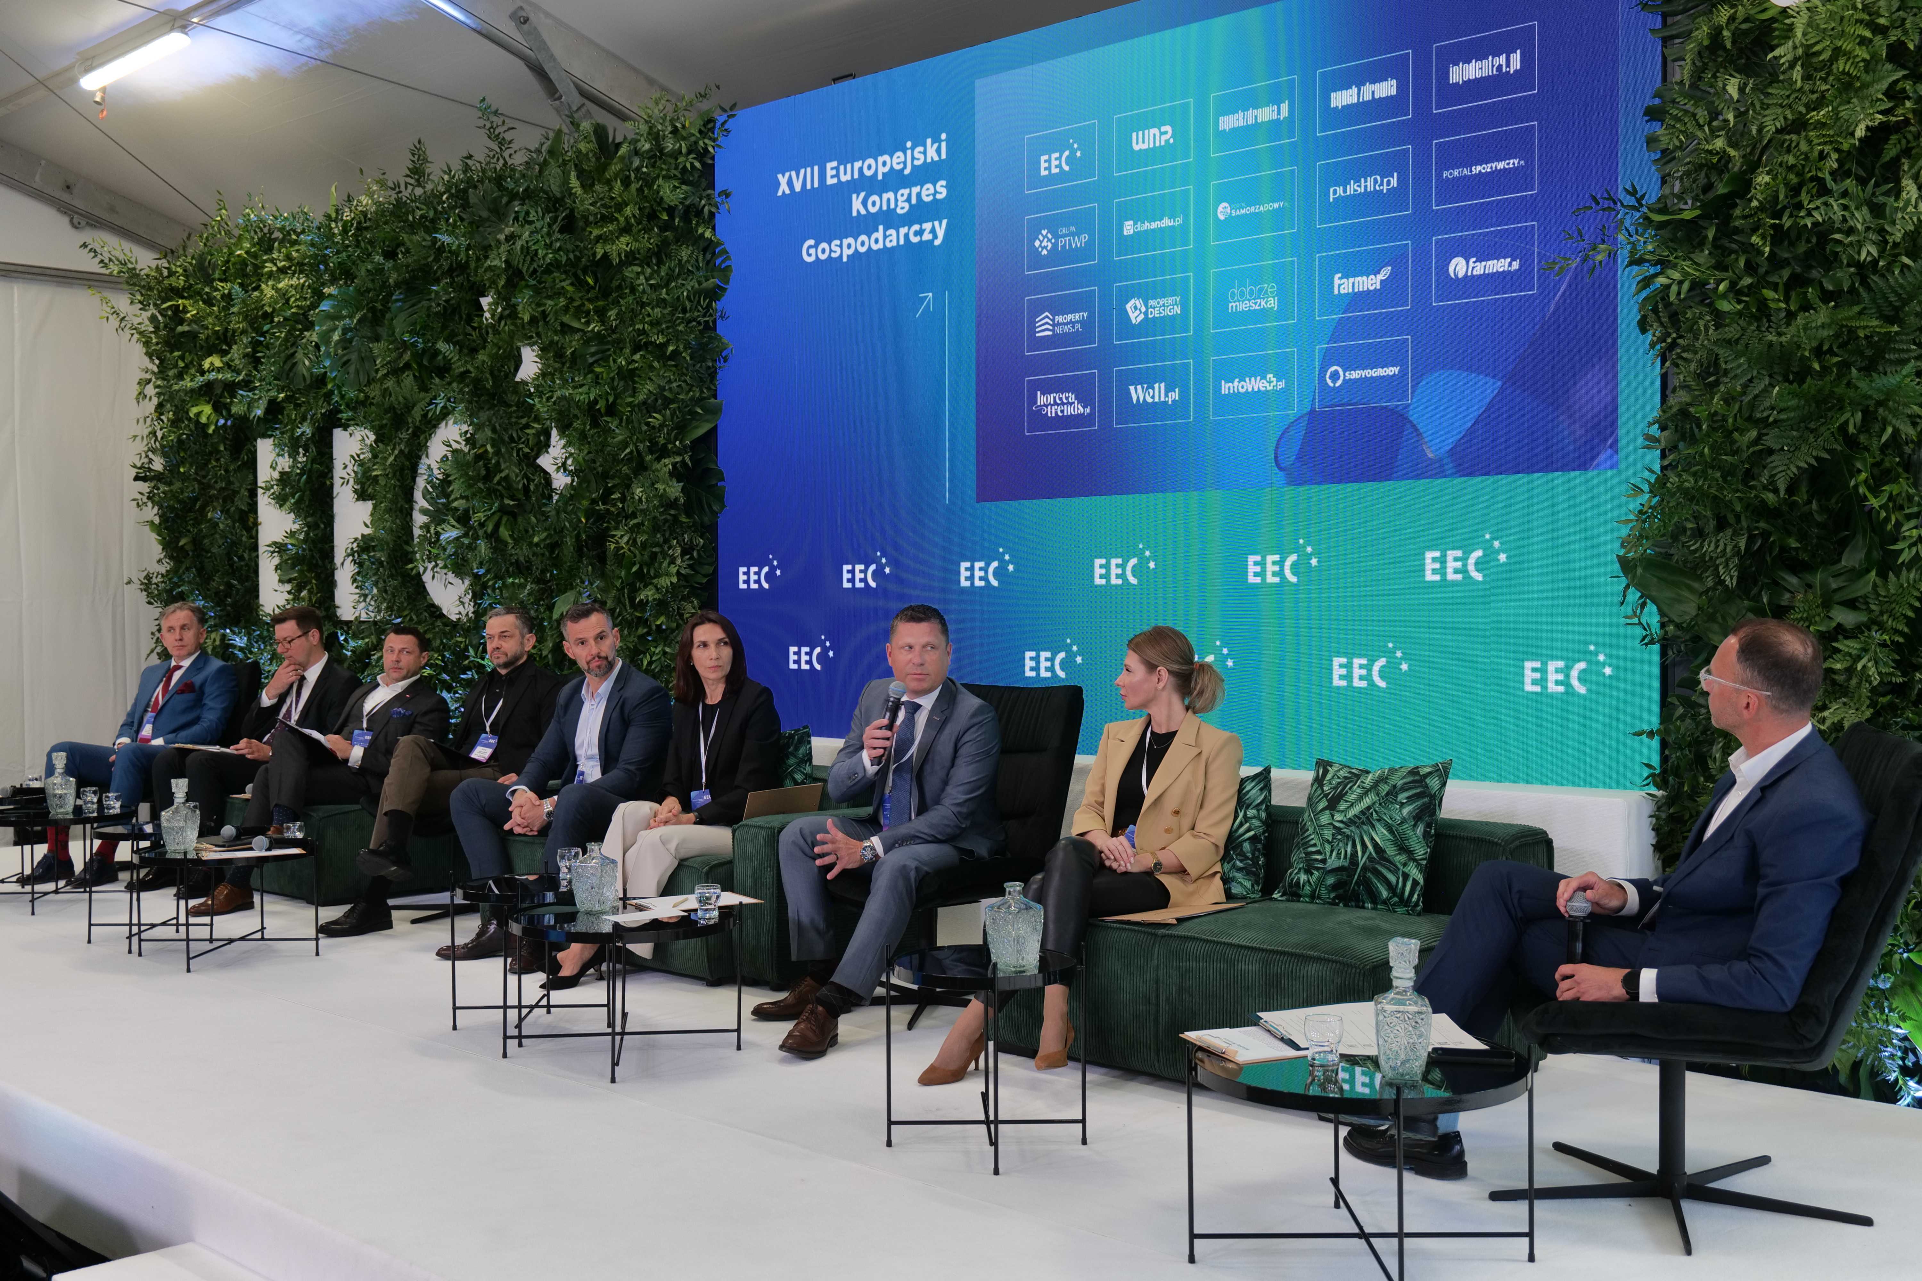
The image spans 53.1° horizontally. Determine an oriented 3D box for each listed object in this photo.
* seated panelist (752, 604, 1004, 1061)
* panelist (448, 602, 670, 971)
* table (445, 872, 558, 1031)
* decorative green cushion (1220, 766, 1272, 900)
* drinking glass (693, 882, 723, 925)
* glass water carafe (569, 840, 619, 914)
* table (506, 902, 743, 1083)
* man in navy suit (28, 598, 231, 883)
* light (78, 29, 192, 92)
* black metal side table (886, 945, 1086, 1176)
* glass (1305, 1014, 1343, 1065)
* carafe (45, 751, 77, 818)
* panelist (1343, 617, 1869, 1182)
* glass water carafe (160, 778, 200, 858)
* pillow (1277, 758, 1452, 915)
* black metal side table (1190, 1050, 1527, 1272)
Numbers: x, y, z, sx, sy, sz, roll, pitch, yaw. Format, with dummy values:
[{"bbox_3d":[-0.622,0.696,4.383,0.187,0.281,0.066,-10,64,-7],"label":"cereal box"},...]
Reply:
[{"bbox_3d":[-0.253,0.496,5.522,0.620,1.200,0.870,1,2,42],"label":"seated panelist"},{"bbox_3d":[-1.306,0.476,6.578,0.640,1.210,0.920,1,1,38],"label":"panelist"},{"bbox_3d":[-1.211,0.877,5.441,0.440,0.450,0.440,0,1,-3],"label":"table"},{"bbox_3d":[0.665,0.537,5.446,0.440,0.440,0.150,-7,-34,34],"label":"decorative green cushion"},{"bbox_3d":[-0.669,0.689,5.098,0.071,0.095,0.071,0,1,0],"label":"drinking glass"},{"bbox_3d":[-1.001,0.640,5.245,0.095,0.190,0.095,0,1,21],"label":"glass water carafe"},{"bbox_3d":[-0.904,0.907,5.134,0.625,0.400,0.625,0,1,-7],"label":"table"},{"bbox_3d":[-3.628,0.446,8.559,0.580,1.215,0.920,1,1,37],"label":"man in navy suit"},{"bbox_3d":[-4.401,-3.089,10.215,1.270,0.100,0.130,1,1,43],"label":"light"},{"bbox_3d":[0.058,0.896,4.249,0.440,0.450,0.440,0,1,-4],"label":"black metal side table"},{"bbox_3d":[0.650,0.715,3.434,0.070,0.085,0.070,0,1,0],"label":"glass"},{"bbox_3d":[-3.632,0.573,7.750,0.095,0.250,0.095,0,1,8],"label":"carafe"},{"bbox_3d":[1.322,0.538,3.920,1.040,1.165,0.620,0,1,7],"label":"panelist"},{"bbox_3d":[-2.664,0.592,6.553,0.095,0.250,0.095,0,1,8],"label":"glass water carafe"},{"bbox_3d":[1.097,0.516,5.218,0.440,0.440,0.150,-1,-27,43],"label":"pillow"},{"bbox_3d":[0.729,0.933,3.493,0.625,0.400,0.625,0,1,1],"label":"black metal side table"}]

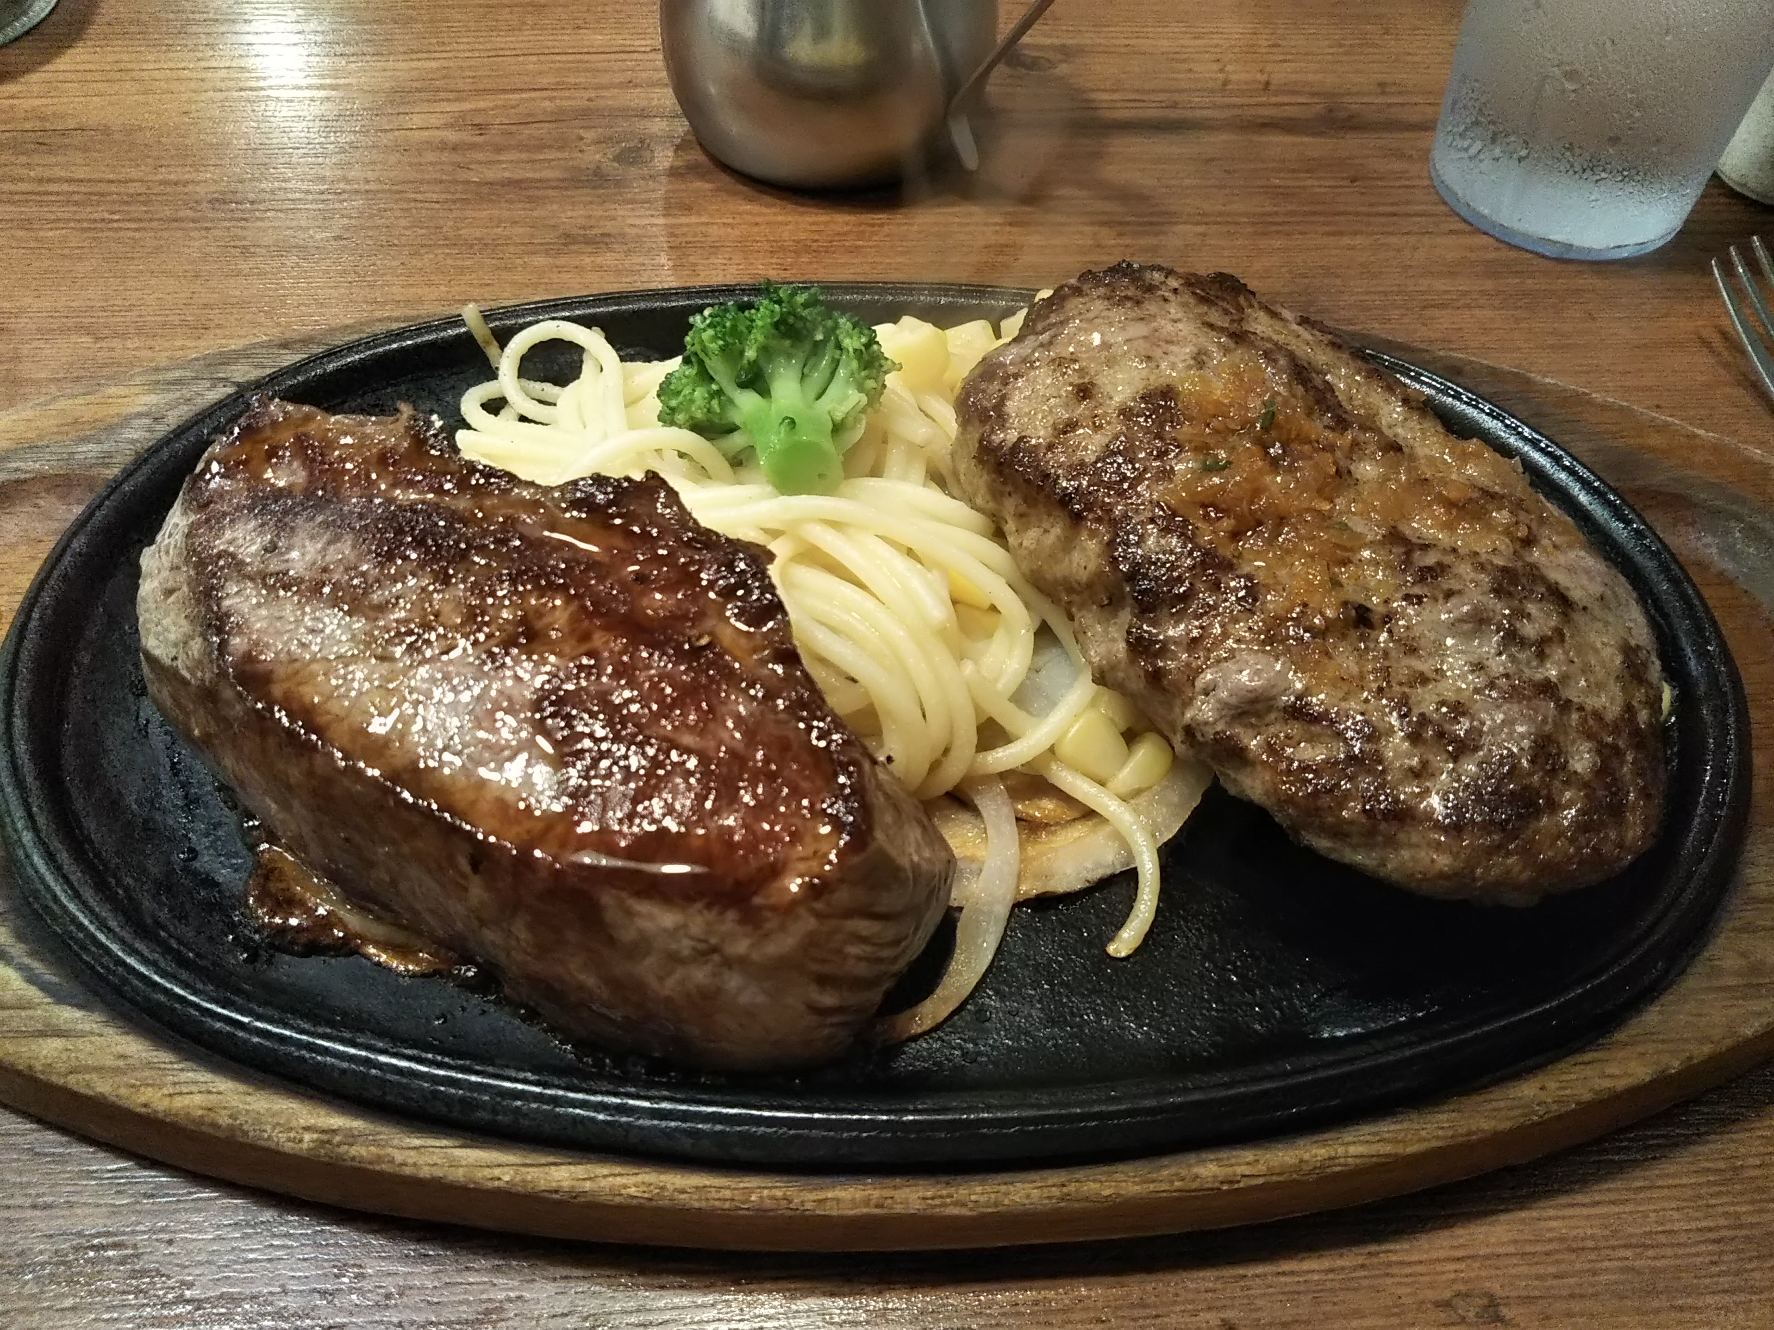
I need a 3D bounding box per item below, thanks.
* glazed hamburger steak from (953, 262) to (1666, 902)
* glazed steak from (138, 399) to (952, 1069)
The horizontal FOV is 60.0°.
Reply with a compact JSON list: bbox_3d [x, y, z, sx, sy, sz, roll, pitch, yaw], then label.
[{"bbox_3d":[0.062,-0.018,0.239,0.073,0.034,0.130,-27,57,-19],"label":"glazed hamburger steak"},{"bbox_3d":[-0.052,0.006,0.222,0.134,0.038,0.070,31,58,22],"label":"glazed steak"}]

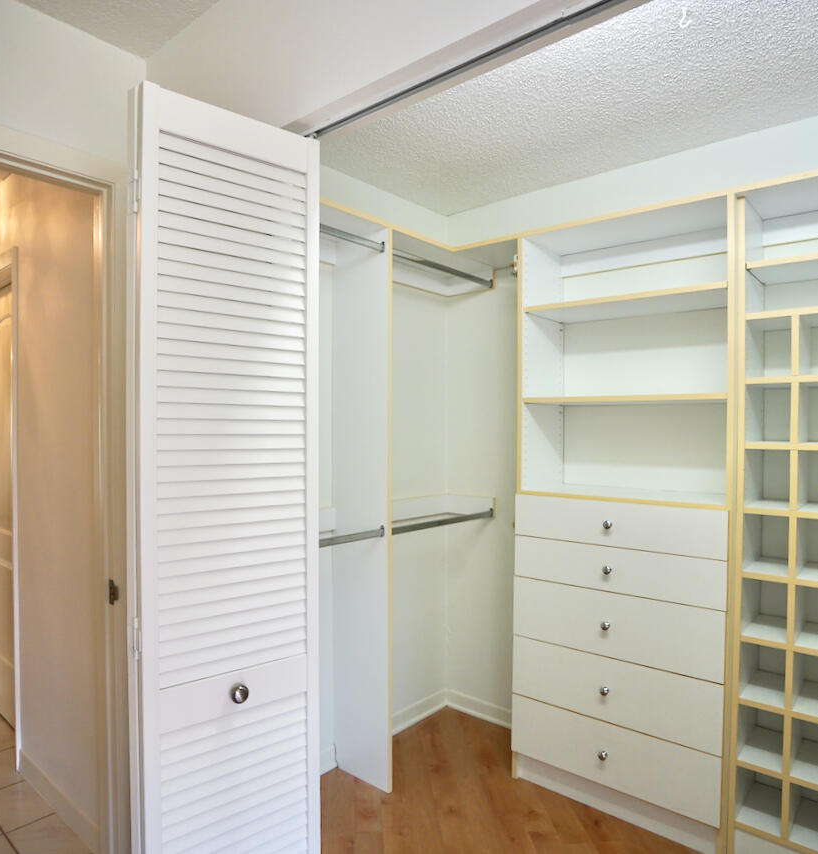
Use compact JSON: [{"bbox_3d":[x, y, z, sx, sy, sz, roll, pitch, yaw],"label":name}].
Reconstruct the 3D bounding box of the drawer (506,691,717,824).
[{"bbox_3d":[0.810,1.166,2.172,0.730,0.224,0.380,0,0,37],"label":"drawer"}]

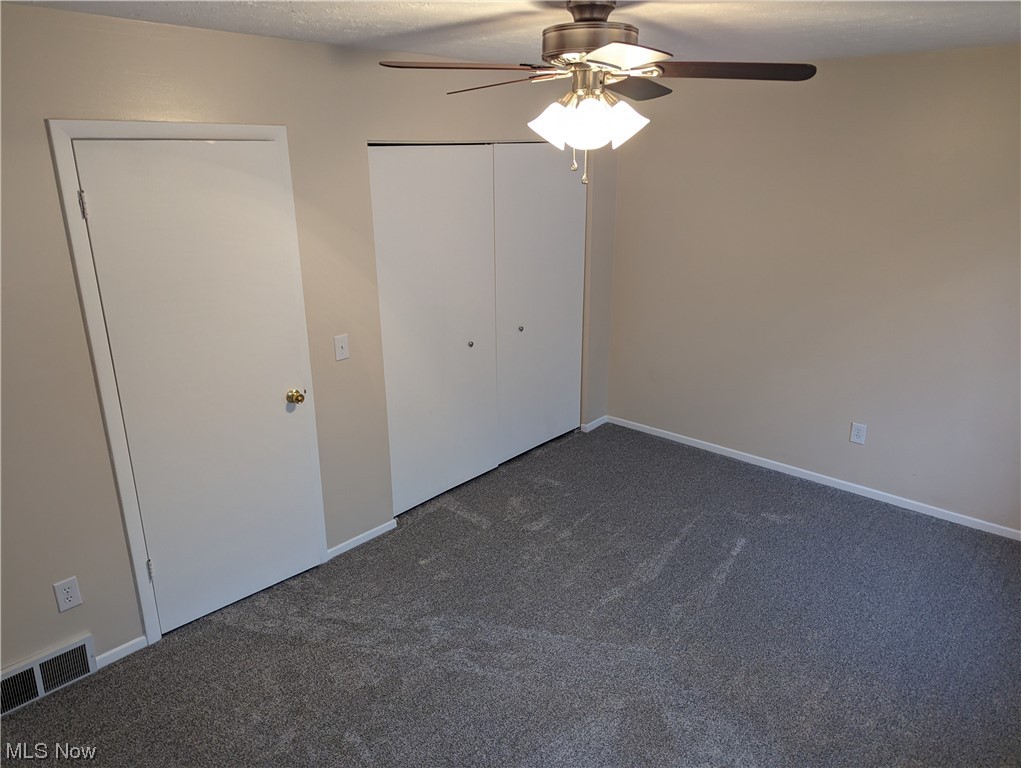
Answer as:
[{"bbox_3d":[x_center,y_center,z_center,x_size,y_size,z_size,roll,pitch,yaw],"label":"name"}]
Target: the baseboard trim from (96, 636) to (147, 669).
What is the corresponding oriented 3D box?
[{"bbox_3d":[-1.620,1.125,2.963,0.014,0.056,0.198,15,23,39],"label":"baseboard trim"}]

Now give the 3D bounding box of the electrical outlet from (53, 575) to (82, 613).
[{"bbox_3d":[-1.713,0.816,2.745,0.010,0.124,0.079,15,23,39],"label":"electrical outlet"}]

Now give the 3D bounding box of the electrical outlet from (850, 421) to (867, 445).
[{"bbox_3d":[2.119,0.303,4.314,0.079,0.124,0.010,15,23,39],"label":"electrical outlet"}]

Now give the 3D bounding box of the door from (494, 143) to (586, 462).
[{"bbox_3d":[0.204,-0.528,4.696,0.035,2.015,0.915,15,23,39],"label":"door"}]

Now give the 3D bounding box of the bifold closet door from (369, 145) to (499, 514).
[{"bbox_3d":[-0.398,-0.297,4.047,0.035,2.005,0.905,15,23,39],"label":"bifold closet door"}]

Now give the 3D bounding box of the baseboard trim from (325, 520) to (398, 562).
[{"bbox_3d":[-0.800,0.839,3.837,0.014,0.054,0.475,15,23,39],"label":"baseboard trim"}]

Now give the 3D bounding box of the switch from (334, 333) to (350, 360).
[{"bbox_3d":[-0.827,-0.177,3.493,0.011,0.123,0.078,15,23,39],"label":"switch"}]

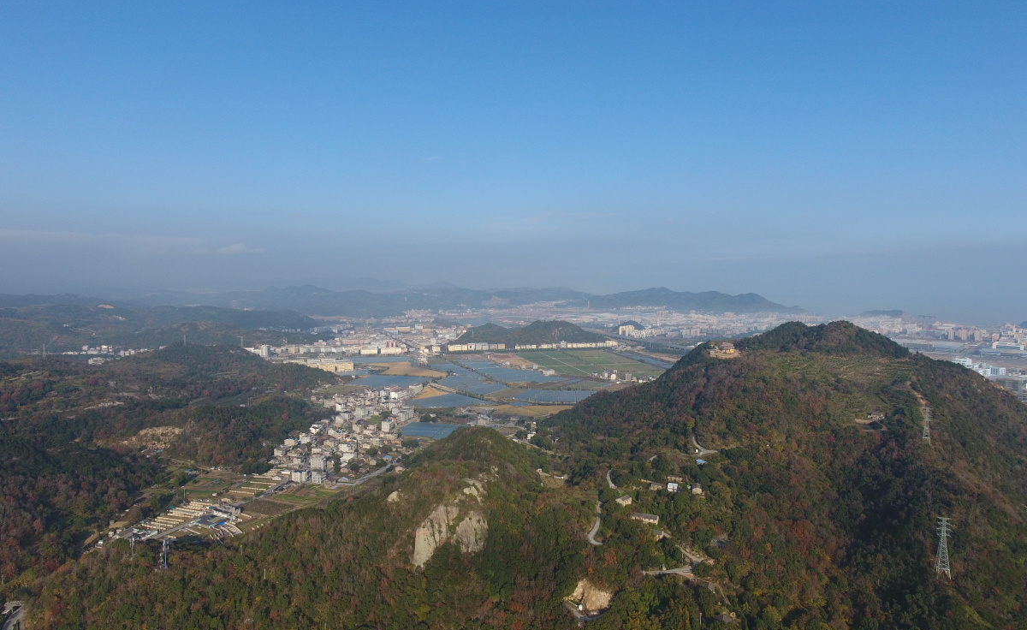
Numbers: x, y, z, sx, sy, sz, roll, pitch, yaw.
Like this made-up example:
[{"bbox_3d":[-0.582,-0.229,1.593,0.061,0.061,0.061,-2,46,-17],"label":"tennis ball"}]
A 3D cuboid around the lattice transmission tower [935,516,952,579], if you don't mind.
[{"bbox_3d":[293.888,158.993,405.699,9.600,40.400,7.500,2,2,14],"label":"lattice transmission tower"}]

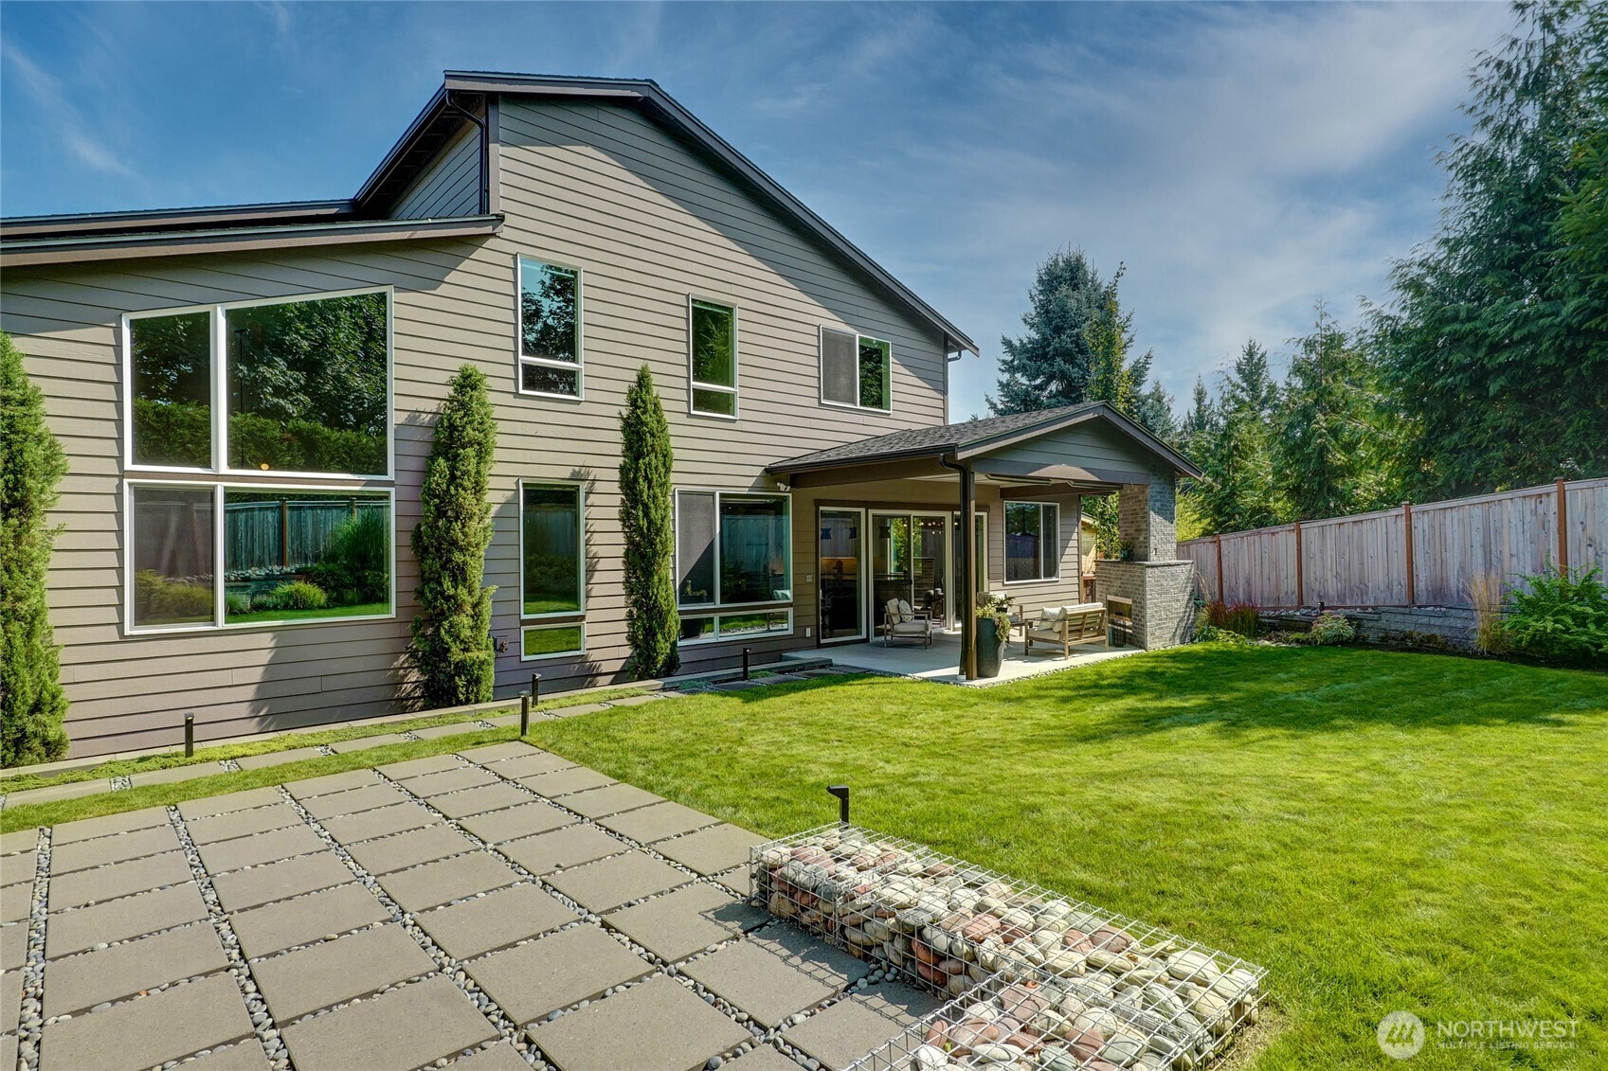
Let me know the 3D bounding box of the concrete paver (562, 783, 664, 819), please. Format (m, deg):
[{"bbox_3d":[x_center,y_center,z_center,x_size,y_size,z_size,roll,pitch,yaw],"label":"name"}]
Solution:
[{"bbox_3d":[-1.439,1.989,5.950,0.606,0.050,0.606,0,-2,-42],"label":"concrete paver"}]

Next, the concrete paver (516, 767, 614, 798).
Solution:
[{"bbox_3d":[-1.903,2.015,6.478,0.605,0.050,0.605,0,-2,-42],"label":"concrete paver"}]

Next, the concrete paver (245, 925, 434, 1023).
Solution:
[{"bbox_3d":[-2.074,1.991,3.638,0.605,0.055,0.605,0,-1,-43],"label":"concrete paver"}]

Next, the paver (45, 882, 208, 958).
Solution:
[{"bbox_3d":[-3.458,1.986,4.119,0.605,0.050,0.605,0,-2,-42],"label":"paver"}]

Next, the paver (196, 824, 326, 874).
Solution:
[{"bbox_3d":[-3.404,2.003,5.070,0.606,0.050,0.606,0,-2,-42],"label":"paver"}]

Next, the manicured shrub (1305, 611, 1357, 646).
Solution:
[{"bbox_3d":[9.594,1.689,14.600,0.920,0.640,0.880,-1,-1,33],"label":"manicured shrub"}]

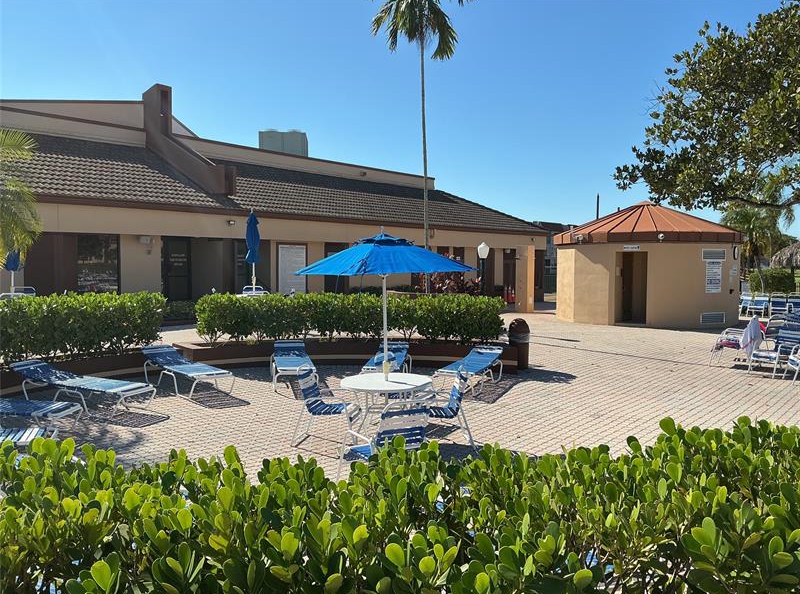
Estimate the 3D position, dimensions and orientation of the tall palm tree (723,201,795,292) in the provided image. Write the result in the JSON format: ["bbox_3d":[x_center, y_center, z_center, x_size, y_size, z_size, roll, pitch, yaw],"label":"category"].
[{"bbox_3d":[17.562,-2.252,32.924,3.900,5.200,3.900,0,3,0],"label":"tall palm tree"}]

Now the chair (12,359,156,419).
[{"bbox_3d":[-4.425,1.233,9.248,2.050,0.540,0.640,2,3,28],"label":"chair"}]

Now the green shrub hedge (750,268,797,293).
[{"bbox_3d":[19.459,-0.651,35.010,2.500,1.800,1.600,2,3,30],"label":"green shrub hedge"}]

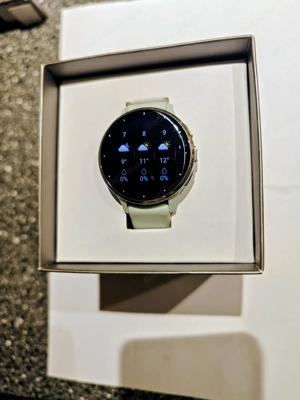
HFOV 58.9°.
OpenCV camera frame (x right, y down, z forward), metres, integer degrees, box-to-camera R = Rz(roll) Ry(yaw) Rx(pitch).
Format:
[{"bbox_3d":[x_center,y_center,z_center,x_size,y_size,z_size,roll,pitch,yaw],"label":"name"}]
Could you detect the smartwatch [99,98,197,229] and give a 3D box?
[{"bbox_3d":[0.001,-0.018,0.132,0.044,0.033,0.061,-1,87,11],"label":"smartwatch"}]

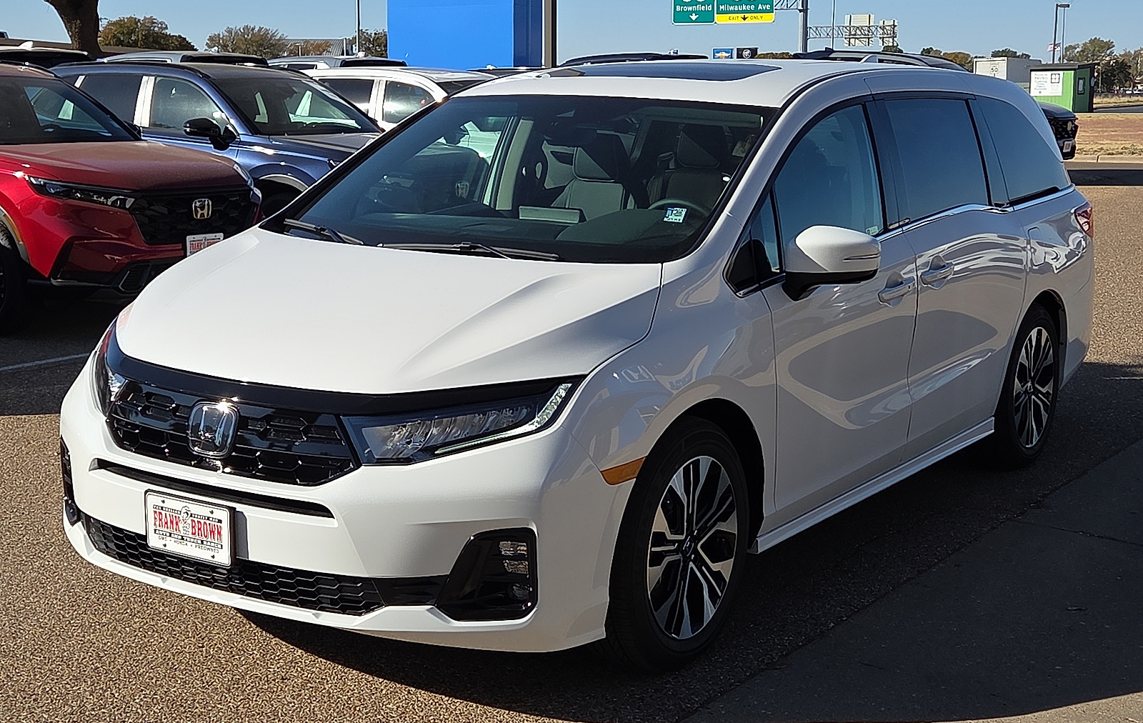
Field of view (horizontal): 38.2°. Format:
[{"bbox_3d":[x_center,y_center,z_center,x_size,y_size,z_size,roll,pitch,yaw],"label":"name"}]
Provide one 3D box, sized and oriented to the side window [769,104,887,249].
[{"bbox_3d":[0.859,-0.594,5.509,0.050,0.535,0.891,-15,-1,36],"label":"side window"}]

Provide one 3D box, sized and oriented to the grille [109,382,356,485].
[{"bbox_3d":[-0.934,0.202,4.389,0.890,0.225,0.140,7,12,33],"label":"grille"}]

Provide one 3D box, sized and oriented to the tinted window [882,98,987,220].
[{"bbox_3d":[1.418,-0.793,6.335,0.050,0.454,0.912,-15,-1,35],"label":"tinted window"}]

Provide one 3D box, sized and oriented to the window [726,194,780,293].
[{"bbox_3d":[0.539,-0.354,4.956,0.060,0.290,0.320,-8,2,40],"label":"window"}]

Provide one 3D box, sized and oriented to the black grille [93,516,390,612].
[{"bbox_3d":[-0.984,0.559,4.494,1.140,0.125,0.120,7,12,33],"label":"black grille"}]

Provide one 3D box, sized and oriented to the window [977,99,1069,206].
[{"bbox_3d":[1.999,-0.943,7.233,0.050,0.454,0.967,-15,0,33],"label":"window"}]

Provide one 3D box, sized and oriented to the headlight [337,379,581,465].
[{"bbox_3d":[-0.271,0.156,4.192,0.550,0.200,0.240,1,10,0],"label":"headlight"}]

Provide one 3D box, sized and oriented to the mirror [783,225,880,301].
[{"bbox_3d":[0.791,-0.308,5.122,0.235,0.235,0.250,7,12,33],"label":"mirror"}]

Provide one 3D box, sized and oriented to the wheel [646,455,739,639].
[{"bbox_3d":[0.288,0.528,4.802,0.170,0.520,0.520,7,12,32],"label":"wheel"}]

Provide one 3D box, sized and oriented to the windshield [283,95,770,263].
[{"bbox_3d":[-0.181,-0.620,5.394,1.550,0.150,1.117,7,37,33],"label":"windshield"}]

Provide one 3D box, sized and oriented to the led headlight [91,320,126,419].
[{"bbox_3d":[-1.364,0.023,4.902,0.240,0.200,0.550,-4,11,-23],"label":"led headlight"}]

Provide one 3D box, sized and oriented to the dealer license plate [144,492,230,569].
[{"bbox_3d":[-1.015,0.444,4.405,0.312,0.160,0.020,7,10,33],"label":"dealer license plate"}]

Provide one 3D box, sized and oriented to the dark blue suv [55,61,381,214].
[{"bbox_3d":[-2.907,-1.721,14.075,4.690,1.685,1.865,7,12,33],"label":"dark blue suv"}]

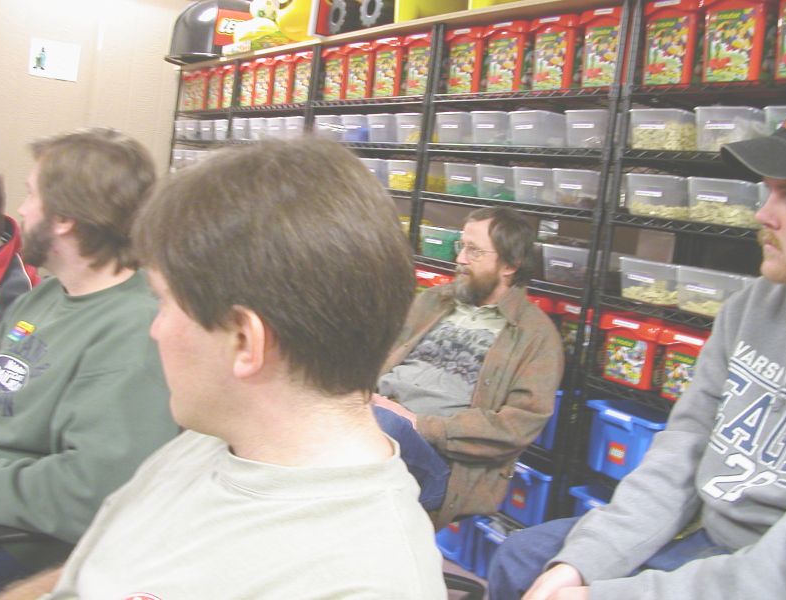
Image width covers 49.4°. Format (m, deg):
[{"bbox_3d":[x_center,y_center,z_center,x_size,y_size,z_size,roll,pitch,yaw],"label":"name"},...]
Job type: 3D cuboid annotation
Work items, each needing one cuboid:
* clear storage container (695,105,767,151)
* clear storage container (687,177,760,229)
[{"bbox_3d":[0.966,-0.429,2.239,0.320,0.114,0.190,1,9,-33],"label":"clear storage container"},{"bbox_3d":[0.960,-0.255,2.287,0.320,0.110,0.186,1,9,-34],"label":"clear storage container"}]

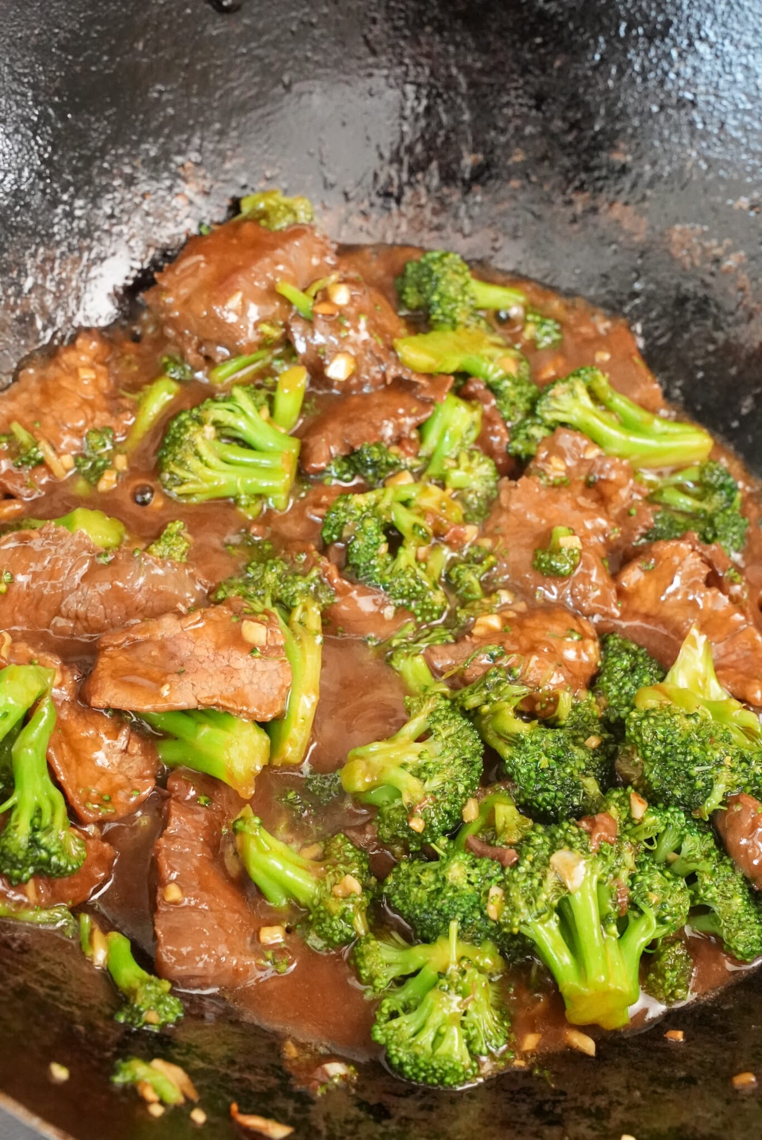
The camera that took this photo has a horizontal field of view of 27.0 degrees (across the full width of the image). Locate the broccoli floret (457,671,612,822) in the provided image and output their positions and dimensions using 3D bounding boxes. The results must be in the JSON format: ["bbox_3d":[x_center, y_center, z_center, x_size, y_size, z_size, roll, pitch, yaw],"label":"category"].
[{"bbox_3d":[0.045,0.052,0.467,0.035,0.031,0.039,-38,41,-26],"label":"broccoli floret"}]

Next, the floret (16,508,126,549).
[{"bbox_3d":[-0.101,-0.010,0.508,0.040,0.021,0.022,-2,52,2],"label":"floret"}]

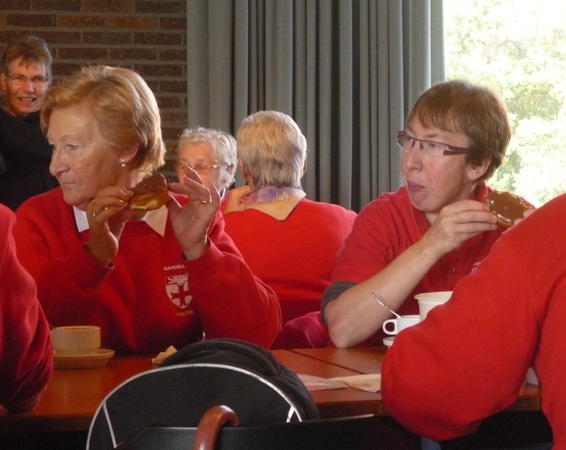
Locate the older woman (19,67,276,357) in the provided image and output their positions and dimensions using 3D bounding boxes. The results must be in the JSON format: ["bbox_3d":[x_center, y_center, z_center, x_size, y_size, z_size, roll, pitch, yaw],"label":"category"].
[{"bbox_3d":[-0.245,0.350,2.980,0.500,1.220,0.680,0,1,-12],"label":"older woman"}]

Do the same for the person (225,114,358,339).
[{"bbox_3d":[-0.060,0.325,4.450,0.500,1.200,0.680,0,1,-18],"label":"person"}]

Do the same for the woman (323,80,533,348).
[{"bbox_3d":[0.290,0.355,3.070,0.480,1.200,0.680,0,1,-19],"label":"woman"}]

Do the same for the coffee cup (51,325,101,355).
[{"bbox_3d":[-0.342,0.200,2.850,0.090,0.058,0.084,0,1,0],"label":"coffee cup"}]

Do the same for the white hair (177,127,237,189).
[{"bbox_3d":[-0.229,-0.197,5.220,0.175,0.210,0.200,1,2,42],"label":"white hair"}]

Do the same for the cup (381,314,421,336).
[{"bbox_3d":[0.233,0.191,3.070,0.105,0.058,0.083,0,1,0],"label":"cup"}]

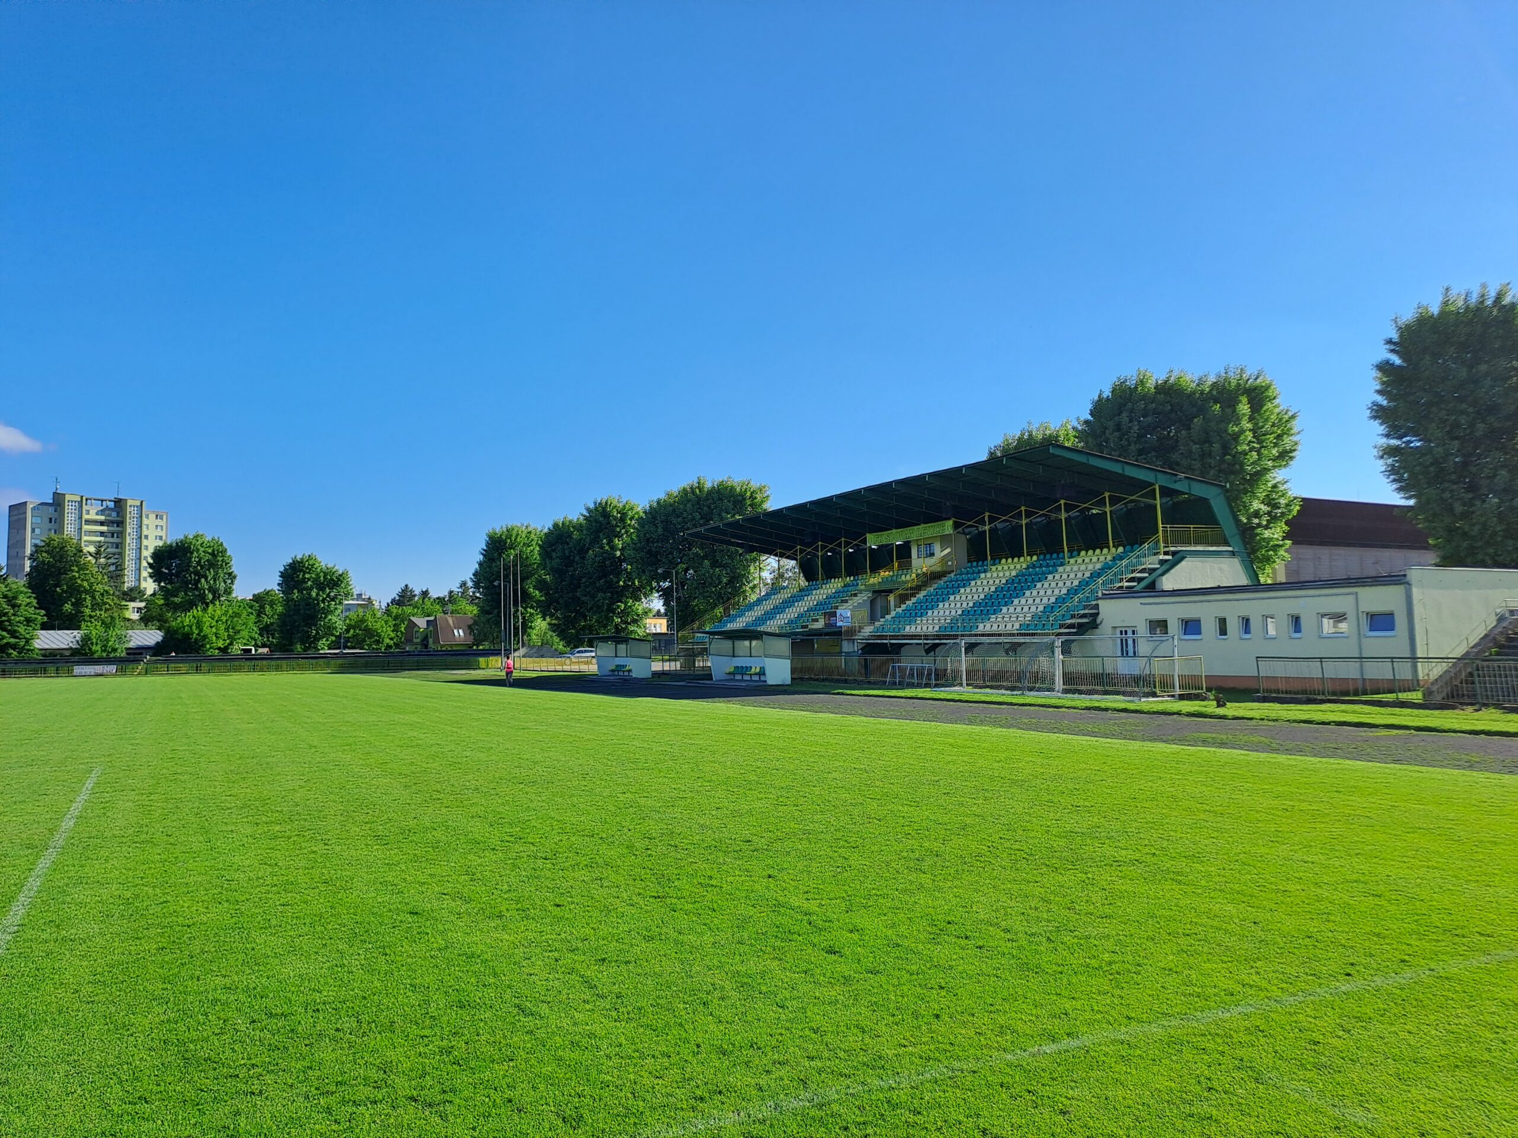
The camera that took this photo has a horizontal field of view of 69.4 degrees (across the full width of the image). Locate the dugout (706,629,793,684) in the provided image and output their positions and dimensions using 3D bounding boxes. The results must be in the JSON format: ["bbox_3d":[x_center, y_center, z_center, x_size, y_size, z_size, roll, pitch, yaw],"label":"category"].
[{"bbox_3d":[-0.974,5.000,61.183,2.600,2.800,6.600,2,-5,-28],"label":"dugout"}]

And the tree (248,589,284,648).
[{"bbox_3d":[-63.775,7.622,141.627,6.000,10.200,6.000,1,-5,-24],"label":"tree"}]

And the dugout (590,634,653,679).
[{"bbox_3d":[-10.100,6.212,77.281,2.500,2.850,6.800,2,-5,-28],"label":"dugout"}]

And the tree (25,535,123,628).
[{"bbox_3d":[-96.739,4.584,154.313,13.000,18.780,13.000,2,-5,-32],"label":"tree"}]

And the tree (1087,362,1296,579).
[{"bbox_3d":[28.172,-3.146,70.275,13.500,19.800,13.500,-2,-5,22],"label":"tree"}]

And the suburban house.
[{"bbox_3d":[-51.662,11.280,177.709,12.000,7.950,10.000,0,-4,-11],"label":"suburban house"}]

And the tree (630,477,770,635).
[{"bbox_3d":[-6.038,0.217,116.264,14.000,20.110,14.000,0,-4,-3],"label":"tree"}]

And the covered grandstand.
[{"bbox_3d":[10.278,1.594,71.479,15.500,11.200,41.500,2,-5,-28],"label":"covered grandstand"}]

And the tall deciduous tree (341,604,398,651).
[{"bbox_3d":[-53.168,8.938,149.760,8.110,8.000,7.710,2,-5,-19],"label":"tall deciduous tree"}]

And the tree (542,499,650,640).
[{"bbox_3d":[-17.545,1.376,117.251,11.640,17.990,9.900,1,-5,-9],"label":"tree"}]

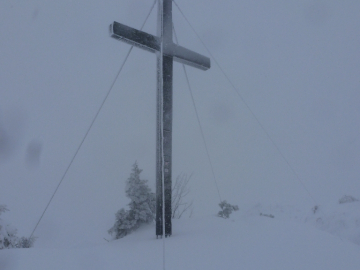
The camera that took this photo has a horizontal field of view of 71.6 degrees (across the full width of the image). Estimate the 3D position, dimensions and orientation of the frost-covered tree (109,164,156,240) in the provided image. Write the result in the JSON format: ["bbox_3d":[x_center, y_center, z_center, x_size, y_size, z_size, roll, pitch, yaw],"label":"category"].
[{"bbox_3d":[-1.275,1.745,6.700,1.280,2.000,1.200,0,-8,0],"label":"frost-covered tree"}]

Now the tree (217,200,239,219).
[{"bbox_3d":[1.503,2.358,7.900,0.680,0.560,0.580,0,-8,0],"label":"tree"}]

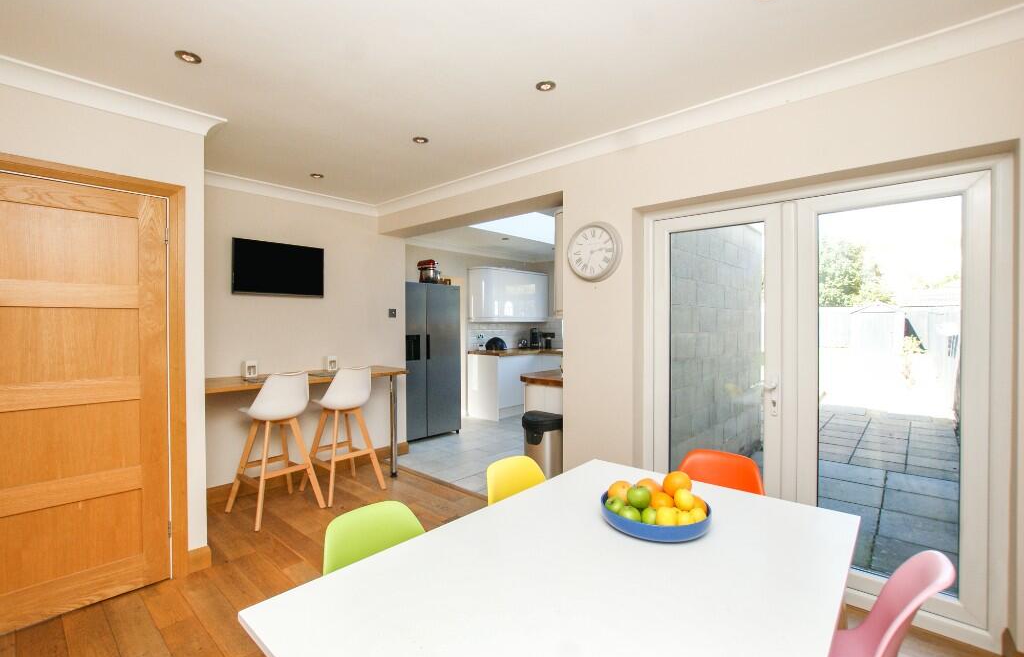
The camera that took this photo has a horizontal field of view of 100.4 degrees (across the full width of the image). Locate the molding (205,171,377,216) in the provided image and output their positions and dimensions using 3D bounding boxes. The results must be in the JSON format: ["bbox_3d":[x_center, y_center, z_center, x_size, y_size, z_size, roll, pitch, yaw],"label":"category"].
[{"bbox_3d":[-1.819,-1.105,3.540,0.090,0.090,1.600,1,1,44],"label":"molding"}]

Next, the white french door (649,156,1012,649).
[{"bbox_3d":[1.406,0.303,2.166,1.461,1.991,0.080,0,1,39],"label":"white french door"}]

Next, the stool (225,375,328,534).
[{"bbox_3d":[-1.705,0.807,3.070,0.530,1.000,0.480,1,1,39],"label":"stool"}]

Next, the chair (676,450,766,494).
[{"bbox_3d":[0.695,0.899,1.553,0.455,0.815,0.510,0,1,43],"label":"chair"}]

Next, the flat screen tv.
[{"bbox_3d":[-1.862,-0.471,3.438,0.653,0.410,0.060,-1,1,-44],"label":"flat screen tv"}]

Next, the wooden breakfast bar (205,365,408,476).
[{"bbox_3d":[-1.654,0.839,3.384,0.610,0.925,1.540,1,1,44],"label":"wooden breakfast bar"}]

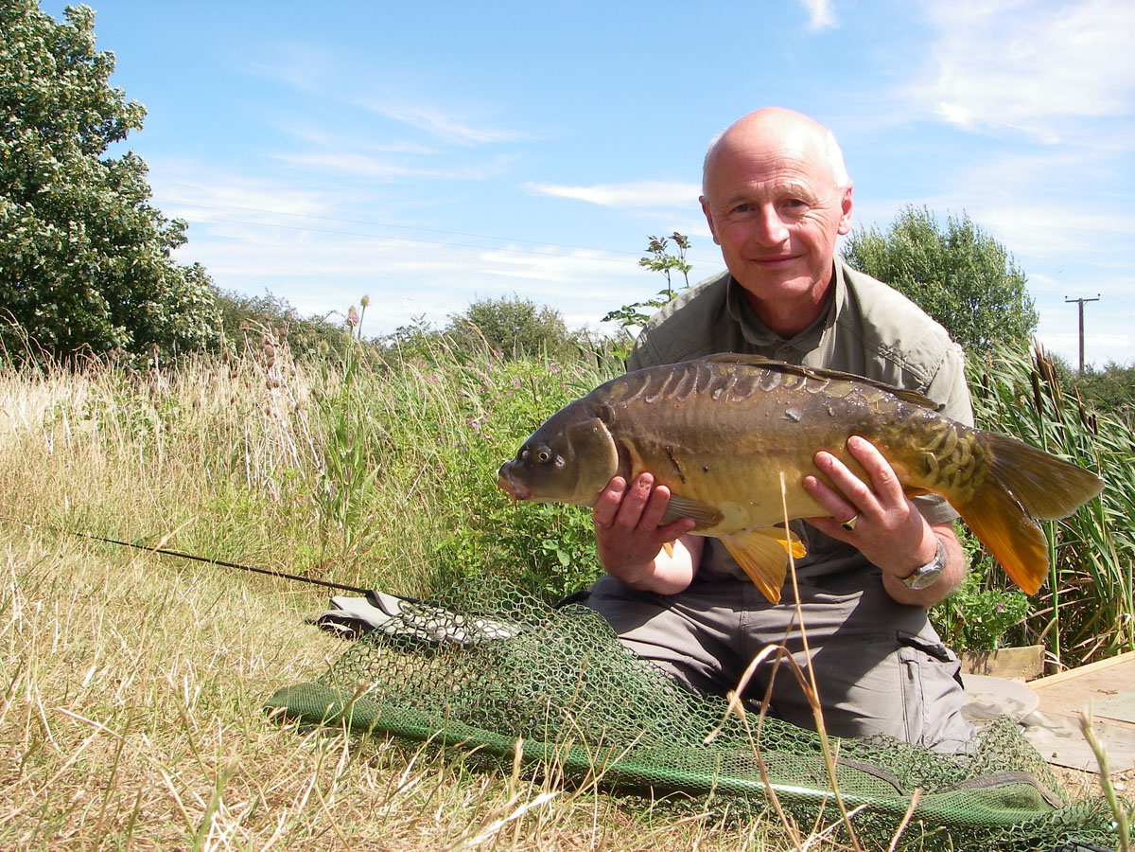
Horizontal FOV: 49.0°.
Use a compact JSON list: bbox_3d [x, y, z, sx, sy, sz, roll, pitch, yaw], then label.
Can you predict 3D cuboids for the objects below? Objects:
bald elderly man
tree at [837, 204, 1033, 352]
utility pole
[{"bbox_3d":[0.275,-0.005,1.580,0.550,0.790,0.860,0,1,7],"label":"bald elderly man"},{"bbox_3d":[8.650,-2.600,29.000,4.700,5.100,4.400,0,1,14],"label":"tree"},{"bbox_3d":[30.900,-4.350,75.000,2.050,7.300,0.270,1,1,39],"label":"utility pole"}]

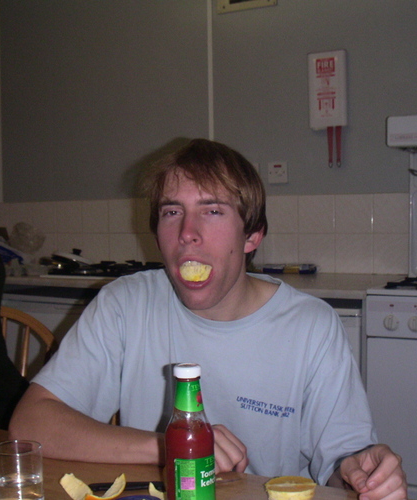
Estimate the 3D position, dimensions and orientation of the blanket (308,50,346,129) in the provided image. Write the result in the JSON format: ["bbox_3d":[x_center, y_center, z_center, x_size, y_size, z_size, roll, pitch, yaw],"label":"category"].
[{"bbox_3d":[0.466,-0.622,2.852,0.144,0.292,0.042,1,3,28],"label":"blanket"}]

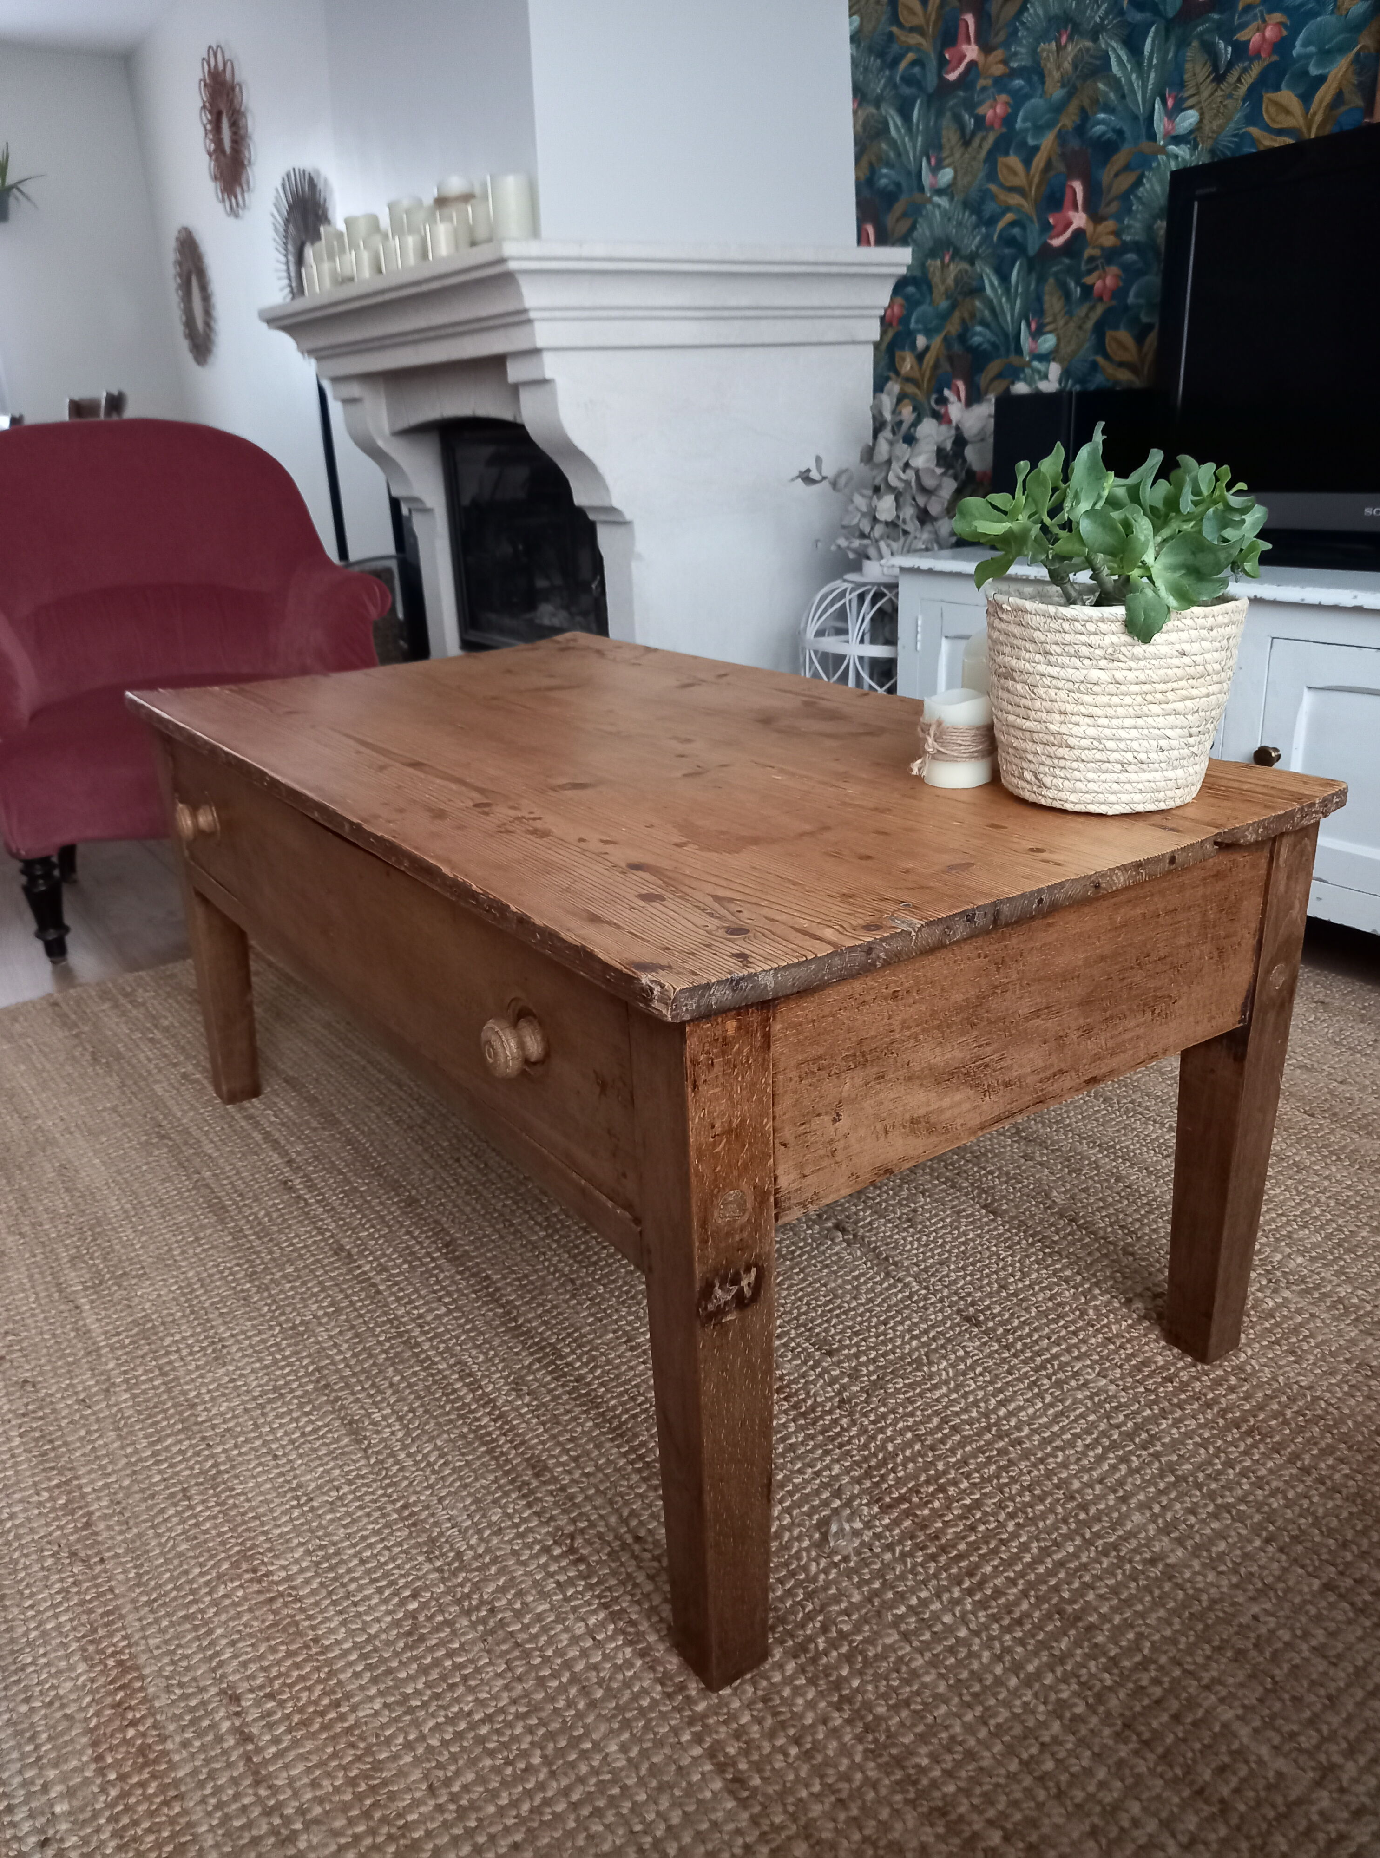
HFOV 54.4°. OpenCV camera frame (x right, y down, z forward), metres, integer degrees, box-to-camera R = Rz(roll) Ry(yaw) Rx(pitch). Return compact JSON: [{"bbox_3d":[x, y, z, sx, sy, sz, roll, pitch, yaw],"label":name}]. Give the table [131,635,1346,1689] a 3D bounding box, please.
[{"bbox_3d":[-0.070,0.048,1.311,0.582,0.490,1.082,-16,24,-32],"label":"table"}]

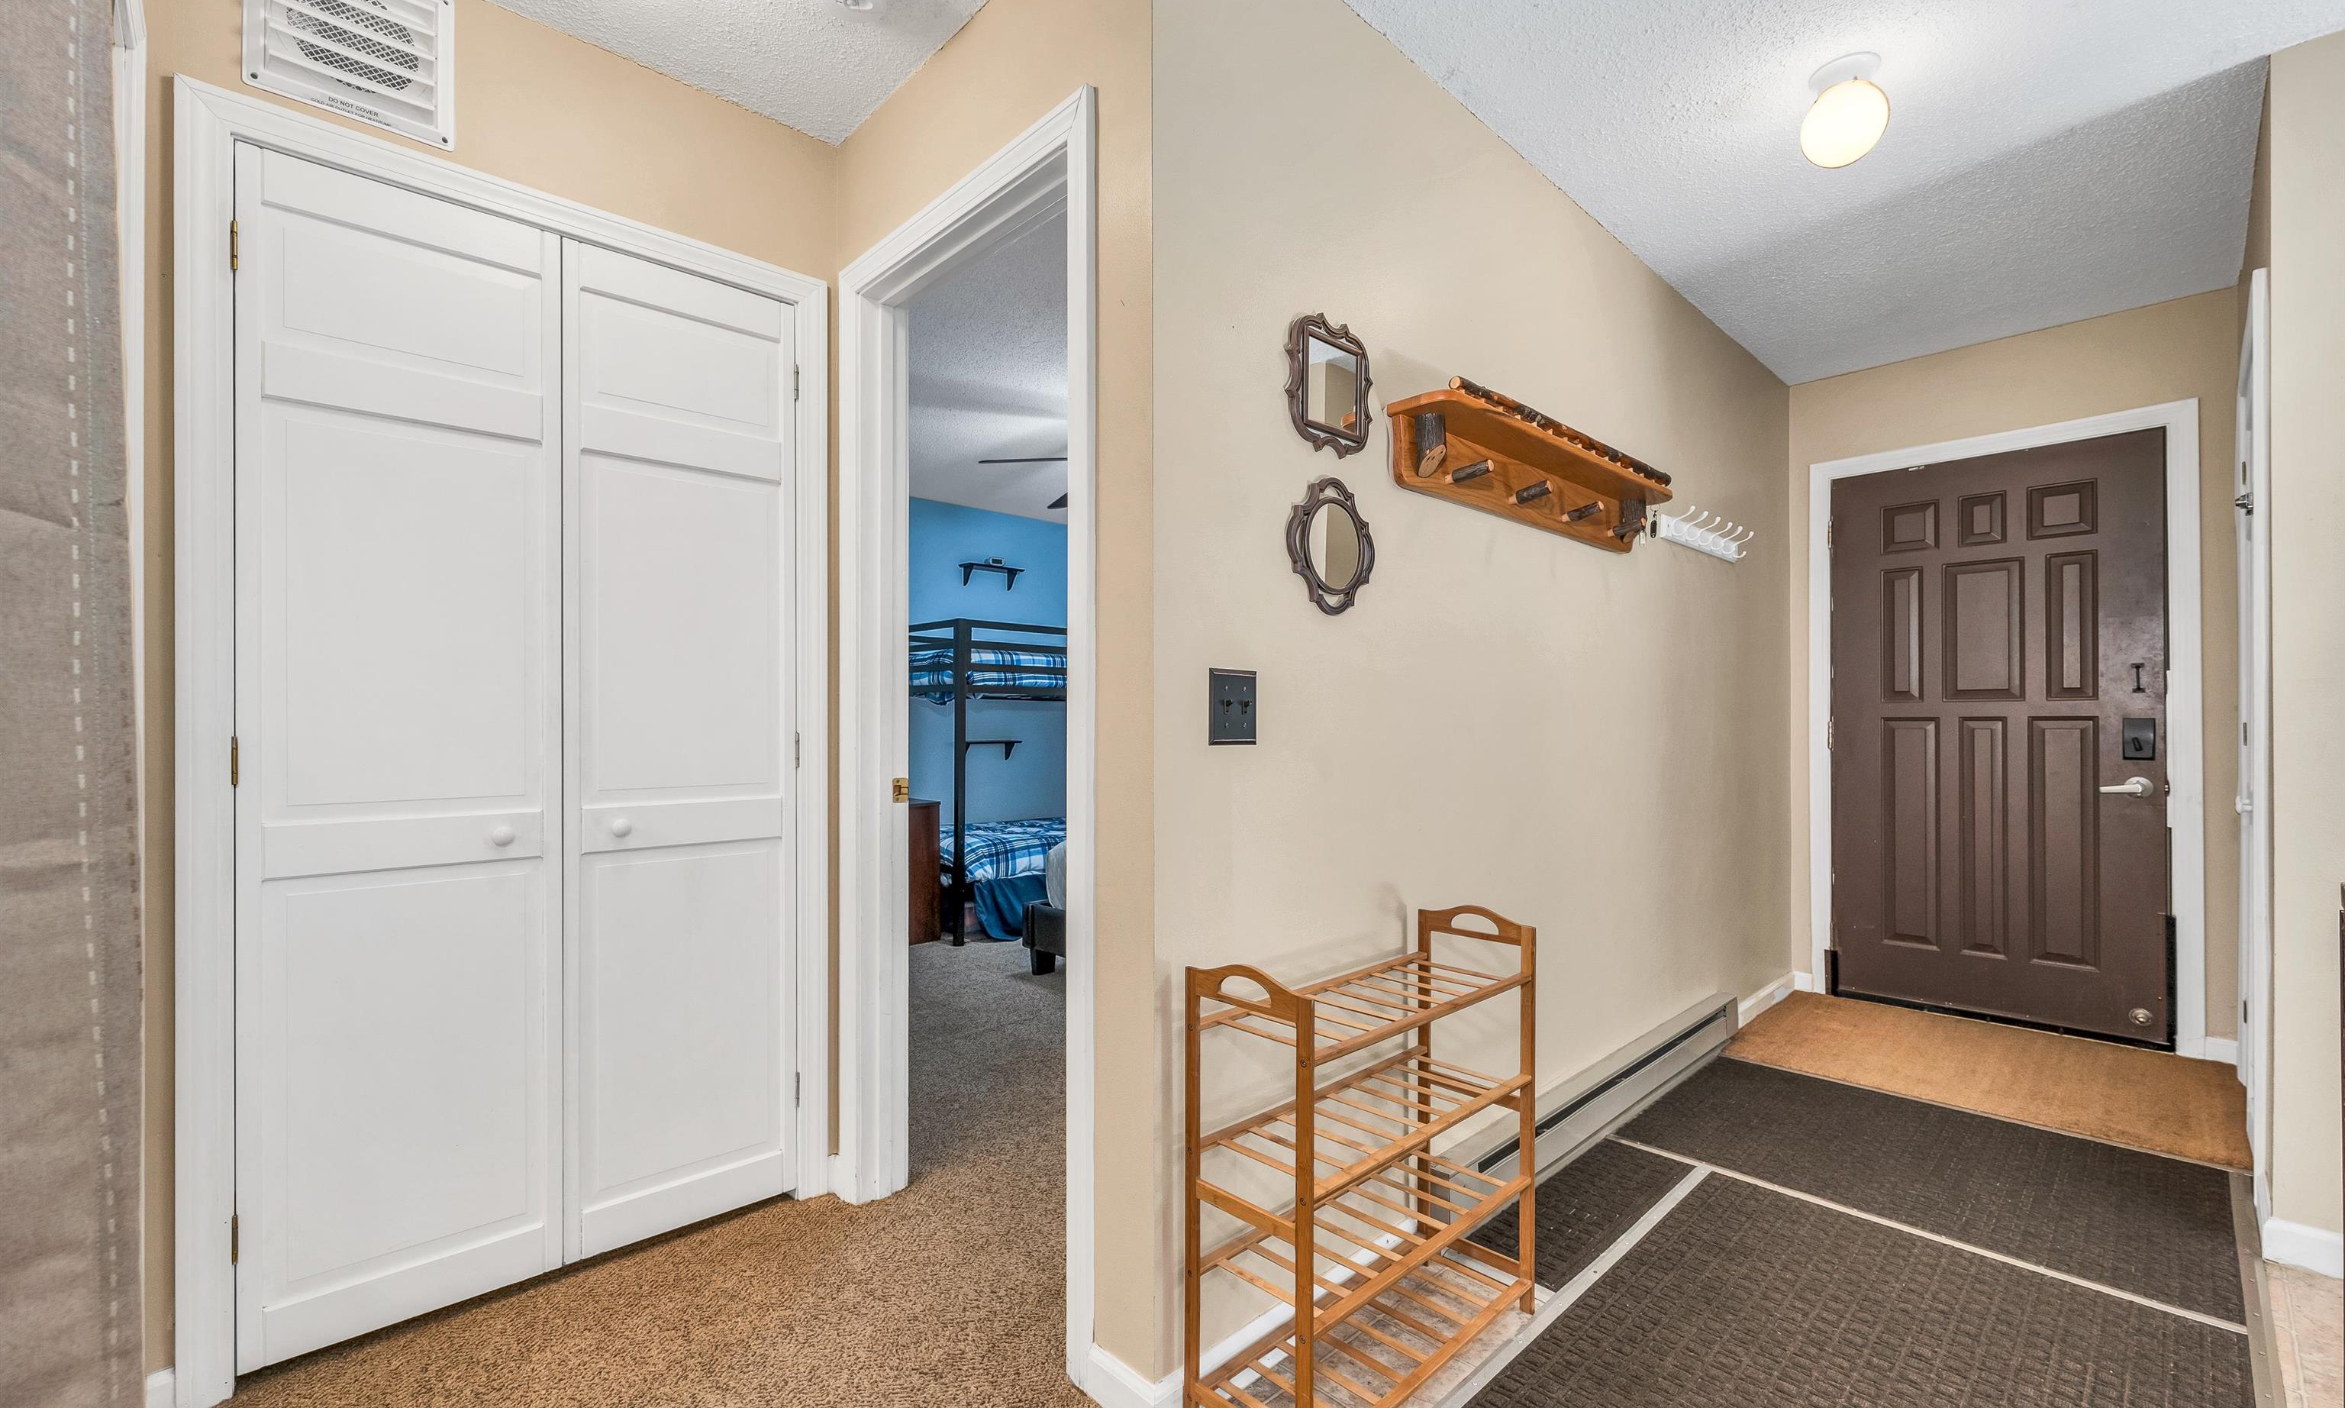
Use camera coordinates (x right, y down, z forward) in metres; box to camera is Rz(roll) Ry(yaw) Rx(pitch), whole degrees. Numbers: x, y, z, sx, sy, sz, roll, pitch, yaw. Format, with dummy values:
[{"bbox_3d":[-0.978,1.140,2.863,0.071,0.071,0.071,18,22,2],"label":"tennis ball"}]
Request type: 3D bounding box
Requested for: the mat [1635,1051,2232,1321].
[{"bbox_3d":[1.857,1.119,2.290,0.810,0.012,1.065,1,-1,-43],"label":"mat"}]

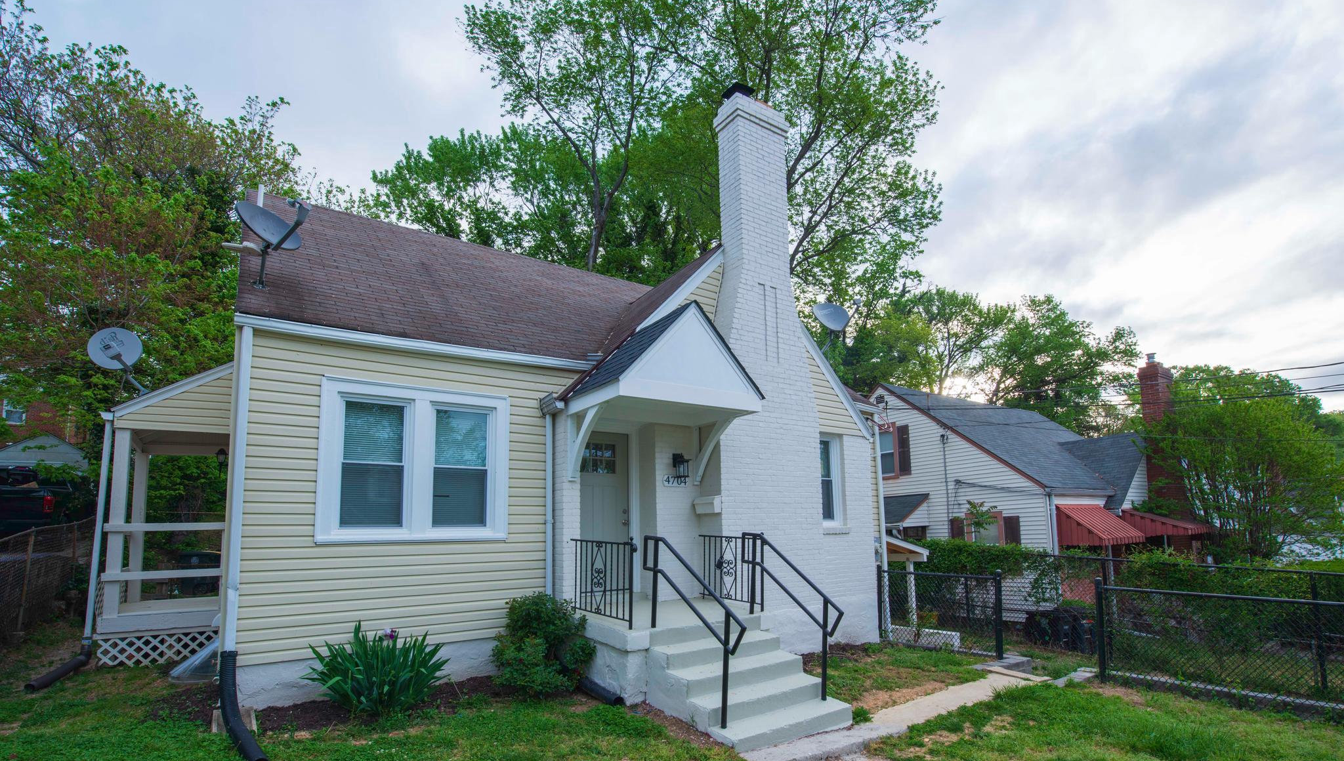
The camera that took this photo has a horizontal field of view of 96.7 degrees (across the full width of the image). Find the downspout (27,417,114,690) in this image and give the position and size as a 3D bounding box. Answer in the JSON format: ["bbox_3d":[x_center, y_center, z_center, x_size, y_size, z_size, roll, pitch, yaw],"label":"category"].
[{"bbox_3d":[-6.537,1.759,6.508,0.250,2.980,0.900,3,-9,-21],"label":"downspout"}]

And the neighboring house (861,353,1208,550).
[{"bbox_3d":[10.228,3.680,18.990,9.400,6.700,10.400,5,-10,-32],"label":"neighboring house"}]

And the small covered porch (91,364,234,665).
[{"bbox_3d":[-6.471,1.621,7.907,1.500,3.750,1.500,5,-10,-32],"label":"small covered porch"}]

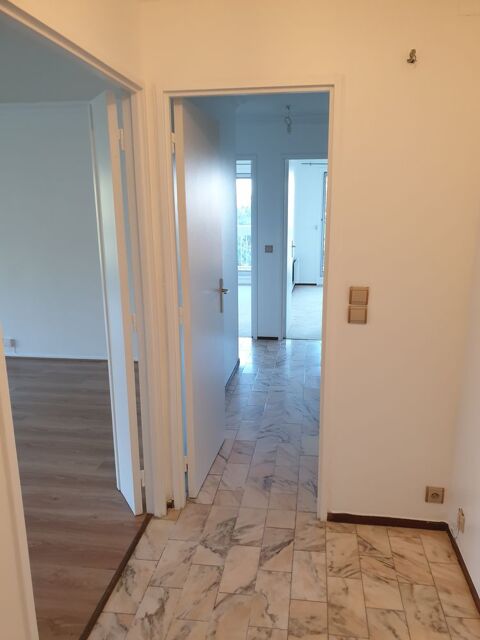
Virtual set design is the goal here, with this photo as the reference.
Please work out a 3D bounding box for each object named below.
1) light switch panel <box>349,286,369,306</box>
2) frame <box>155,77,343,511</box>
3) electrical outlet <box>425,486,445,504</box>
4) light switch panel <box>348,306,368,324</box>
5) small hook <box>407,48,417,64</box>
[{"bbox_3d":[0.543,-0.108,2.192,0.082,0.080,0.016,1,13,9],"label":"light switch panel"},{"bbox_3d":[0.046,-0.012,2.340,0.812,2.100,0.090,1,13,9],"label":"frame"},{"bbox_3d":[0.948,0.852,2.343,0.081,0.082,0.018,1,13,9],"label":"electrical outlet"},{"bbox_3d":[0.542,-0.024,2.211,0.082,0.080,0.016,1,13,9],"label":"light switch panel"},{"bbox_3d":[0.694,-1.065,1.944,0.036,0.054,0.032,1,13,9],"label":"small hook"}]

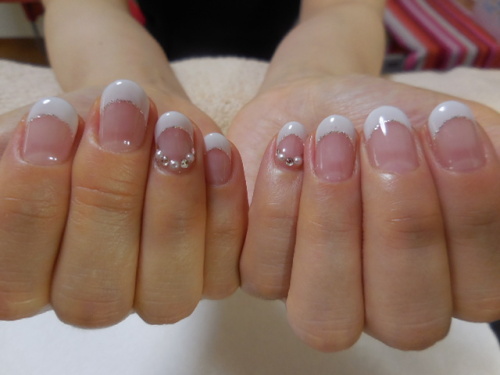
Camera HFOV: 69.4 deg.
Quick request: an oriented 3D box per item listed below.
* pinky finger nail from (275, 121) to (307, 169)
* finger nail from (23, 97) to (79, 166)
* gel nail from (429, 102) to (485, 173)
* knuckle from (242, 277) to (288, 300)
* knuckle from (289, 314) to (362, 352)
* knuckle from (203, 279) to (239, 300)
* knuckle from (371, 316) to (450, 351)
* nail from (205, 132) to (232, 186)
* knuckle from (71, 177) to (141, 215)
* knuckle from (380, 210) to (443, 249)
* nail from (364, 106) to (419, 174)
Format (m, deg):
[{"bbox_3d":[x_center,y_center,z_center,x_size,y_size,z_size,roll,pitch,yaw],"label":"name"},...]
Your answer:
[{"bbox_3d":[0.012,-0.012,0.101,0.009,0.014,0.004,6,-13,-10],"label":"pinky finger nail"},{"bbox_3d":[-0.050,-0.014,0.091,0.012,0.019,0.004,3,-14,-21],"label":"finger nail"},{"bbox_3d":[0.054,-0.013,0.094,0.012,0.020,0.004,-8,-14,20],"label":"gel nail"},{"bbox_3d":[0.004,0.027,0.096,0.013,0.007,0.008,6,0,0],"label":"knuckle"},{"bbox_3d":[0.018,0.035,0.089,0.017,0.009,0.010,2,0,7],"label":"knuckle"},{"bbox_3d":[-0.008,0.028,0.100,0.010,0.006,0.008,1,6,6],"label":"knuckle"},{"bbox_3d":[0.039,0.036,0.090,0.018,0.009,0.010,-5,-1,13],"label":"knuckle"},{"bbox_3d":[-0.010,-0.008,0.107,0.009,0.016,0.004,-4,-13,13],"label":"nail"},{"bbox_3d":[-0.035,0.002,0.089,0.016,0.010,0.008,7,-9,-12],"label":"knuckle"},{"bbox_3d":[0.040,0.010,0.090,0.015,0.009,0.008,-6,-5,12],"label":"knuckle"},{"bbox_3d":[0.035,-0.011,0.090,0.012,0.017,0.004,-8,-14,18],"label":"nail"}]

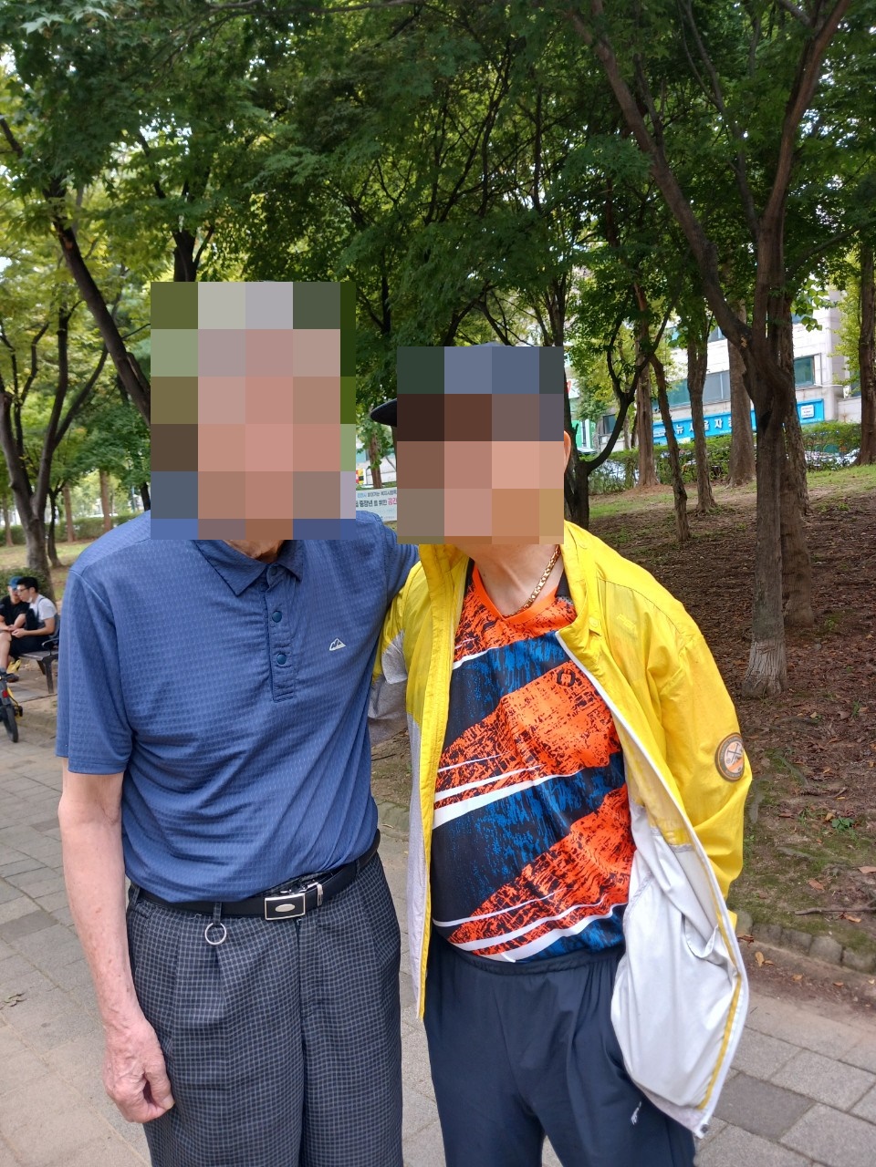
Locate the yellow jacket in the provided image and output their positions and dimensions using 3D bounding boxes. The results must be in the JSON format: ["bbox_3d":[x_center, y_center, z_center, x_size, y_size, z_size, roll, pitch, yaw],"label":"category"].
[{"bbox_3d":[0.145,0.290,1.220,0.540,0.730,0.360,0,1,20],"label":"yellow jacket"}]

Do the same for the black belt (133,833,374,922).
[{"bbox_3d":[-0.248,0.392,1.250,0.335,0.075,0.250,0,1,-19],"label":"black belt"}]

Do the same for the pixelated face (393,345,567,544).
[{"bbox_3d":[0.057,-0.168,1.130,0.190,0.240,0.220,1,1,29],"label":"pixelated face"}]

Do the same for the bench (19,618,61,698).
[{"bbox_3d":[-4.420,0.750,10.100,1.600,0.800,0.600,1,1,45],"label":"bench"}]

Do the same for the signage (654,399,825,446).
[{"bbox_3d":[15.300,-8.400,47.500,0.250,1.050,10.100,-1,1,-43],"label":"signage"}]

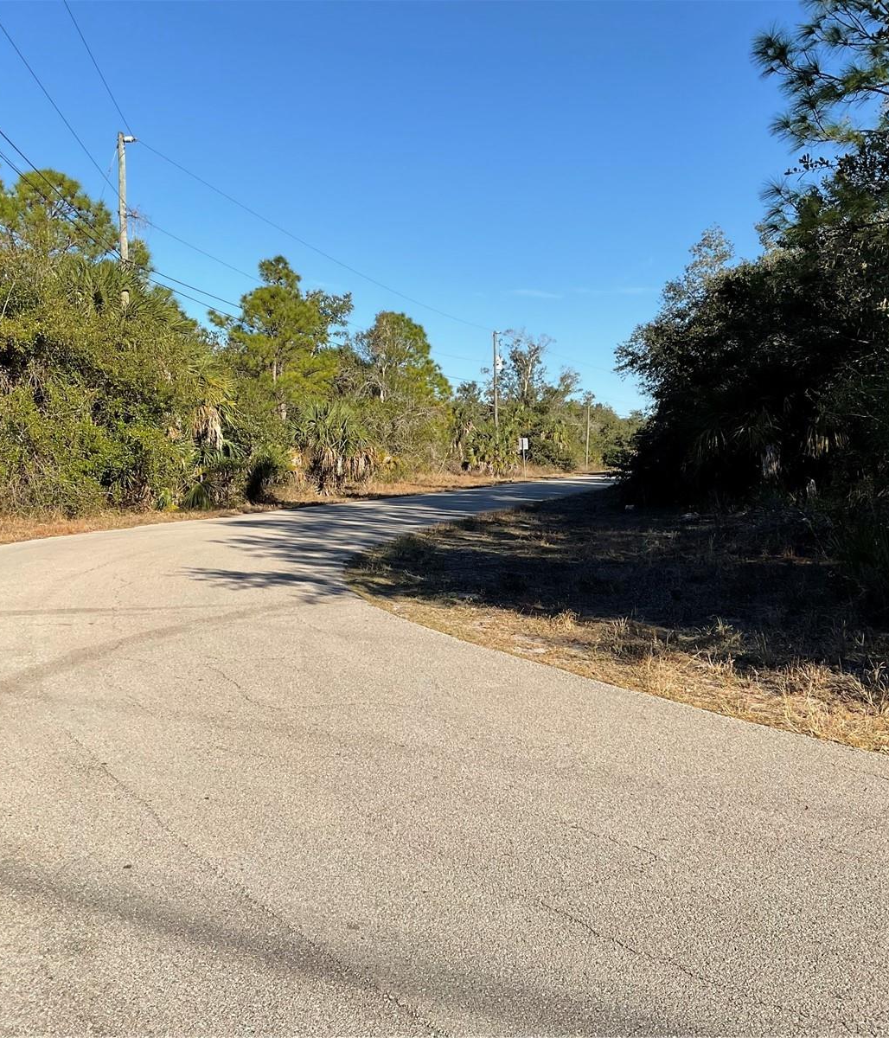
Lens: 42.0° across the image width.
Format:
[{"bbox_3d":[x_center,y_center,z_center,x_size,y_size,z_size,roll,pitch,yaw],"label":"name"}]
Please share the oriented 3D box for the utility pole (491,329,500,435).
[{"bbox_3d":[3.600,-7.950,80.000,0.280,10.200,0.280,-1,3,0],"label":"utility pole"}]

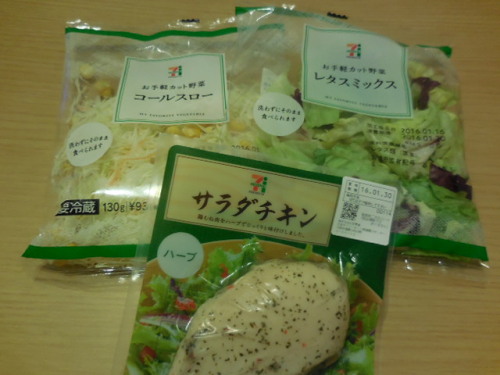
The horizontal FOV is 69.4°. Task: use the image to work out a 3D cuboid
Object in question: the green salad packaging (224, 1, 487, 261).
[{"bbox_3d":[0.065,-0.044,0.251,0.175,0.049,0.190,6,73,2],"label":"green salad packaging"}]

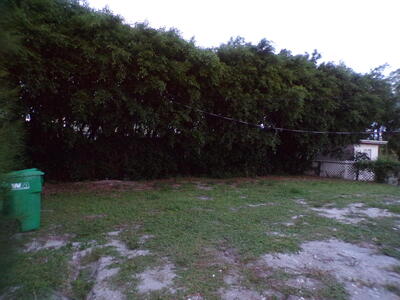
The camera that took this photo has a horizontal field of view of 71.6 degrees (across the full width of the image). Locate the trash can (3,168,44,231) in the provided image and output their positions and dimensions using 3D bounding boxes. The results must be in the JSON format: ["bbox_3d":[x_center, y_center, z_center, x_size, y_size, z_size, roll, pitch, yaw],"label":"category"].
[{"bbox_3d":[-3.400,0.920,5.280,0.780,1.100,0.680,2,-1,-40],"label":"trash can"}]

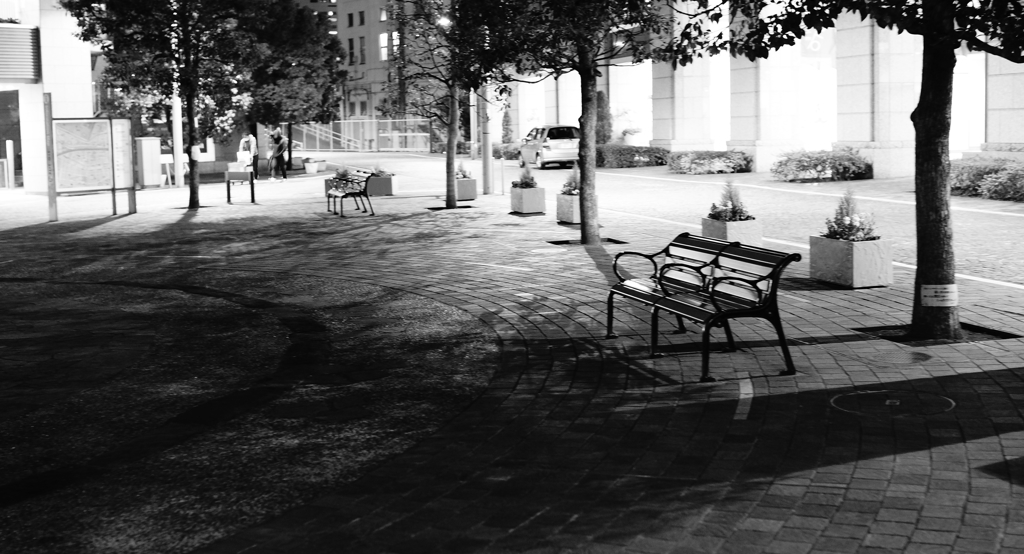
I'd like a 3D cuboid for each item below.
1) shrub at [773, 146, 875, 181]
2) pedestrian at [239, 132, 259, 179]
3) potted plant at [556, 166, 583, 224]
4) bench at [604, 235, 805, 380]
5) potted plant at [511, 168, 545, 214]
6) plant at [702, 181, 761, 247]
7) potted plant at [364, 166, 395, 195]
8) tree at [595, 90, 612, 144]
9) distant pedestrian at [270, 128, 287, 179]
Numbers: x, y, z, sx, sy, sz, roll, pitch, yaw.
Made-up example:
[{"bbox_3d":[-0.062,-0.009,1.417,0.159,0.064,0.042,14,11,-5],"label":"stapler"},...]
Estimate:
[{"bbox_3d":[8.057,-2.883,33.128,2.512,0.760,0.850,-3,7,-17],"label":"shrub"},{"bbox_3d":[-8.204,-3.738,39.968,0.520,1.600,0.550,4,8,37],"label":"pedestrian"},{"bbox_3d":[1.076,-1.381,21.030,0.432,0.932,0.754,-3,7,-18],"label":"potted plant"},{"bbox_3d":[1.256,0.149,8.763,0.674,0.762,1.829,-3,7,-14],"label":"bench"},{"bbox_3d":[0.300,-1.633,23.740,0.432,0.833,0.754,-3,7,-17],"label":"potted plant"},{"bbox_3d":[2.595,-0.701,15.108,0.432,0.899,0.754,-3,7,-13],"label":"plant"},{"bbox_3d":[-3.148,-2.319,30.618,0.754,0.743,0.432,1,7,16],"label":"potted plant"},{"bbox_3d":[3.573,-5.962,50.559,0.750,2.787,0.750,-3,7,-17],"label":"tree"},{"bbox_3d":[-7.528,-3.929,41.057,0.480,1.694,0.550,-7,9,-41],"label":"distant pedestrian"}]

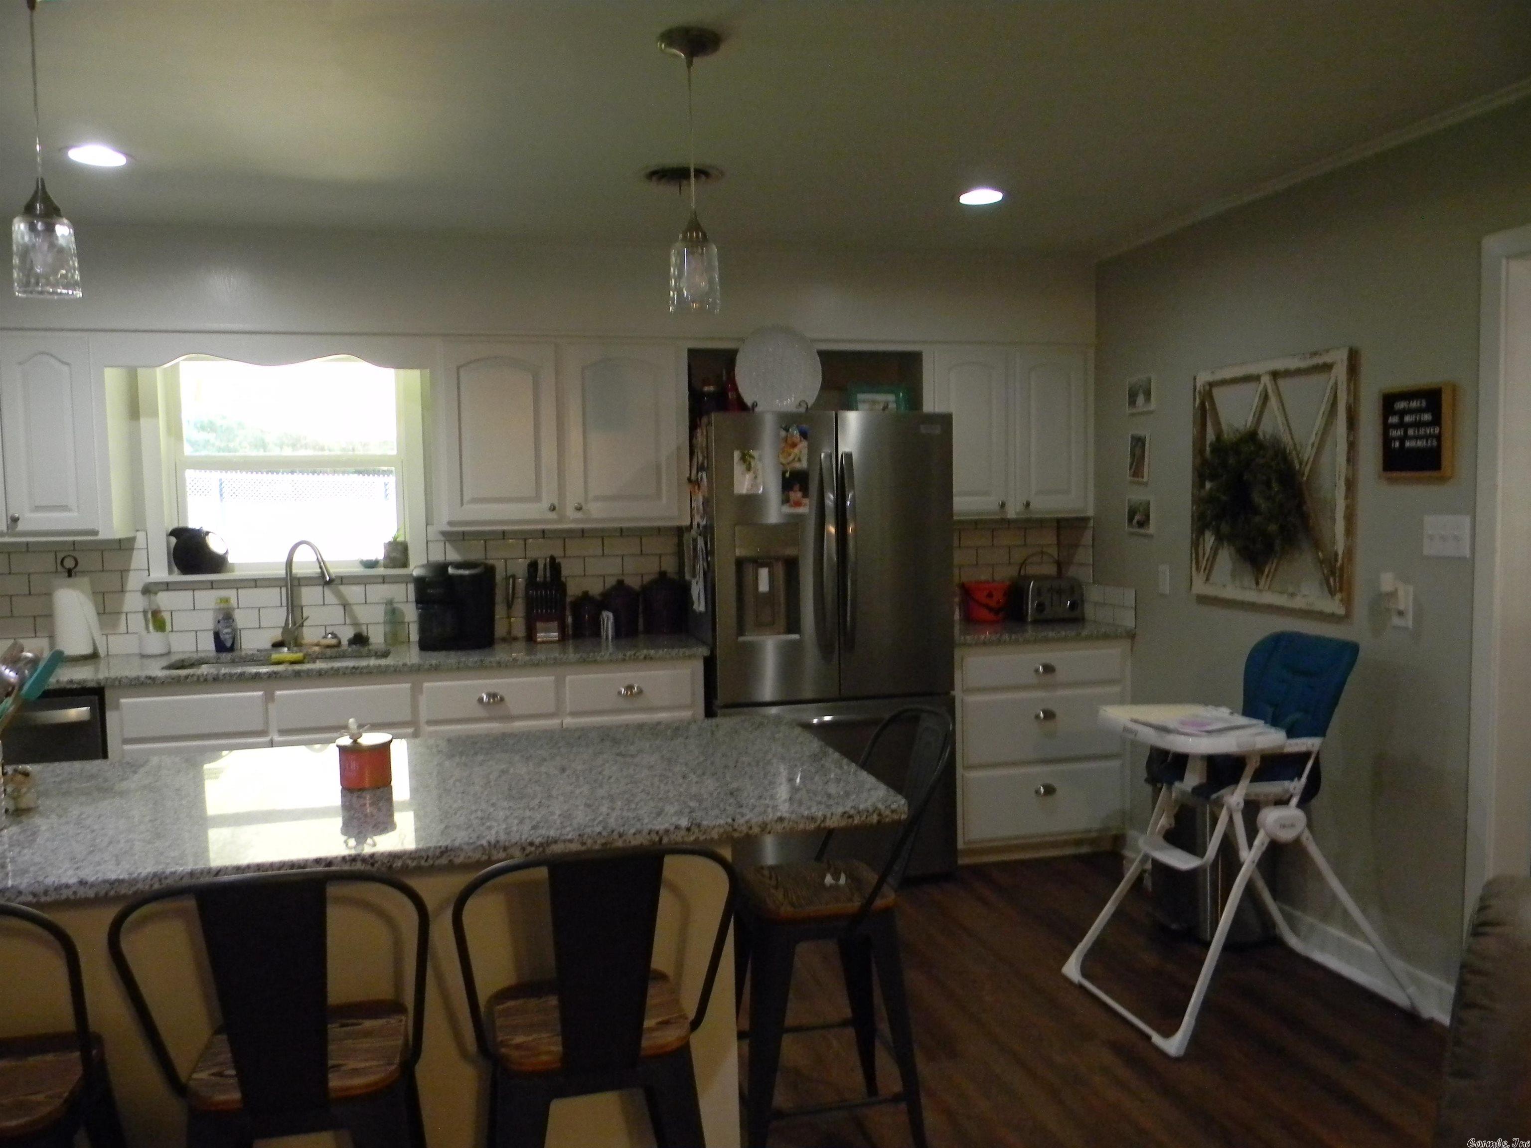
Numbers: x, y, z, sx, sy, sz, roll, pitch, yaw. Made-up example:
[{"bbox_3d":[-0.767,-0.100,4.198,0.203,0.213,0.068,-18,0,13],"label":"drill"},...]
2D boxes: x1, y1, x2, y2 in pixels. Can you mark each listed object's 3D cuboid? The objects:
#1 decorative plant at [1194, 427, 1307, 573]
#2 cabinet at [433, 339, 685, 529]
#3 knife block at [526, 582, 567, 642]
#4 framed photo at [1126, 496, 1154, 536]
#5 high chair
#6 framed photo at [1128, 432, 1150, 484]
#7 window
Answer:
[{"bbox_3d":[1.536,-0.238,3.922,0.150,0.456,0.450,-2,3,-13],"label":"decorative plant"},{"bbox_3d":[-0.788,-0.532,4.784,0.950,0.707,0.345,-2,3,-13],"label":"cabinet"},{"bbox_3d":[-0.860,0.132,4.843,0.150,0.242,0.180,-2,4,-13],"label":"knife block"},{"bbox_3d":[1.447,-0.230,4.776,0.016,0.139,0.183,-2,3,-13],"label":"framed photo"},{"bbox_3d":[1.355,0.699,3.535,0.820,1.043,0.600,-2,4,-13],"label":"high chair"},{"bbox_3d":[1.450,-0.455,4.794,0.017,0.186,0.136,-2,4,-13],"label":"framed photo"},{"bbox_3d":[-1.832,-0.435,4.755,0.860,0.835,0.110,-2,3,-13],"label":"window"}]

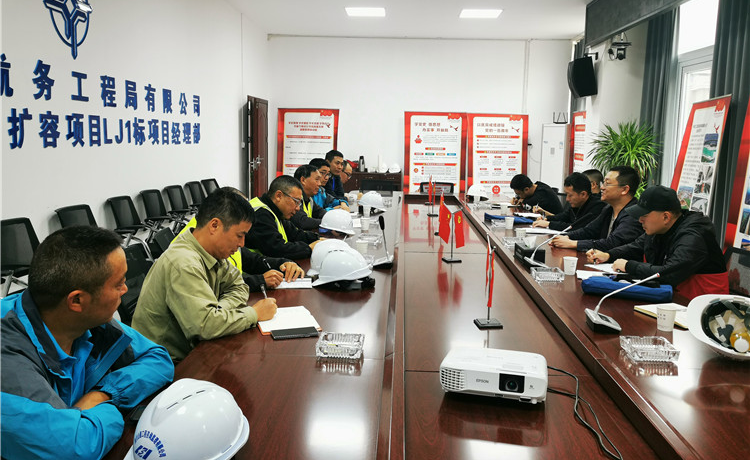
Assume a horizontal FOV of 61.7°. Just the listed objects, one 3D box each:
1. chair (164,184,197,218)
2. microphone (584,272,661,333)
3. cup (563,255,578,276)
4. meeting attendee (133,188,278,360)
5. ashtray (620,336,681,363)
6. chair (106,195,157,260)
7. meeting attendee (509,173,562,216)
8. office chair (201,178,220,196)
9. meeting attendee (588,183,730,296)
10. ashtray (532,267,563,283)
[{"bbox_3d":[-1.961,-0.035,6.844,0.570,0.850,0.570,2,9,2],"label":"chair"},{"bbox_3d":[0.920,0.268,2.337,0.240,0.210,0.165,2,9,2],"label":"microphone"},{"bbox_3d":[1.023,0.193,3.294,0.075,0.090,0.075,1,8,2],"label":"cup"},{"bbox_3d":[-0.674,0.459,2.407,0.630,1.250,0.560,2,9,8],"label":"meeting attendee"},{"bbox_3d":[0.897,0.392,2.058,0.150,0.046,0.150,2,9,2],"label":"ashtray"},{"bbox_3d":[-1.857,0.191,5.365,0.600,0.950,0.580,1,8,2],"label":"chair"},{"bbox_3d":[1.564,0.039,6.011,0.660,1.090,0.520,0,8,-4],"label":"meeting attendee"},{"bbox_3d":[-1.905,-0.223,8.099,0.570,0.850,0.570,2,9,7],"label":"office chair"},{"bbox_3d":[1.501,0.398,3.220,0.750,1.220,0.550,3,8,15],"label":"meeting attendee"},{"bbox_3d":[0.855,0.225,3.129,0.137,0.033,0.137,2,8,4],"label":"ashtray"}]

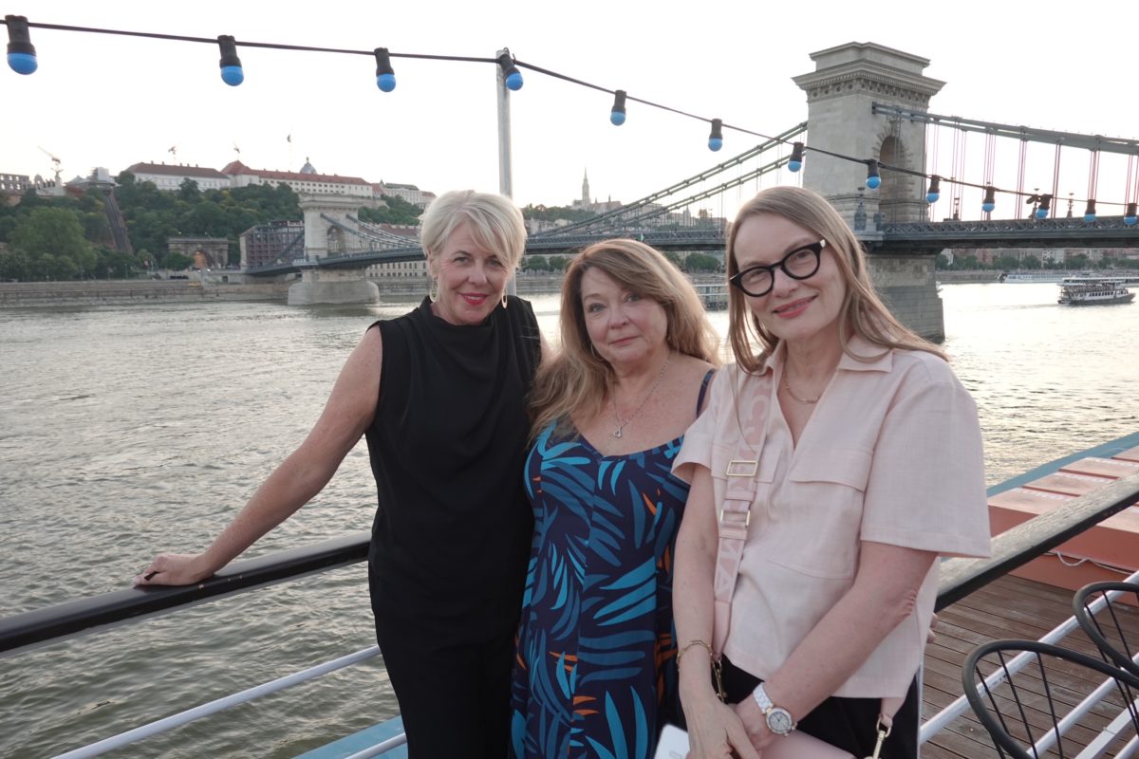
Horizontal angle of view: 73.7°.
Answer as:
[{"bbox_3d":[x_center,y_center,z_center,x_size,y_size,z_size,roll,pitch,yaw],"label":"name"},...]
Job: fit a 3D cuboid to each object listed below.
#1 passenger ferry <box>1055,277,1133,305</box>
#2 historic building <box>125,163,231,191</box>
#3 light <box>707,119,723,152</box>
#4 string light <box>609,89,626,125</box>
[{"bbox_3d":[137.482,-22.872,196.970,22.500,6.500,5.300,-3,9,-17],"label":"passenger ferry"},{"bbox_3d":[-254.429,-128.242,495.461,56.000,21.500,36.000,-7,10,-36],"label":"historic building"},{"bbox_3d":[0.432,-0.723,2.245,0.042,0.092,0.042,2,8,0],"label":"light"},{"bbox_3d":[0.136,-0.748,2.090,0.042,0.092,0.042,5,8,0],"label":"string light"}]

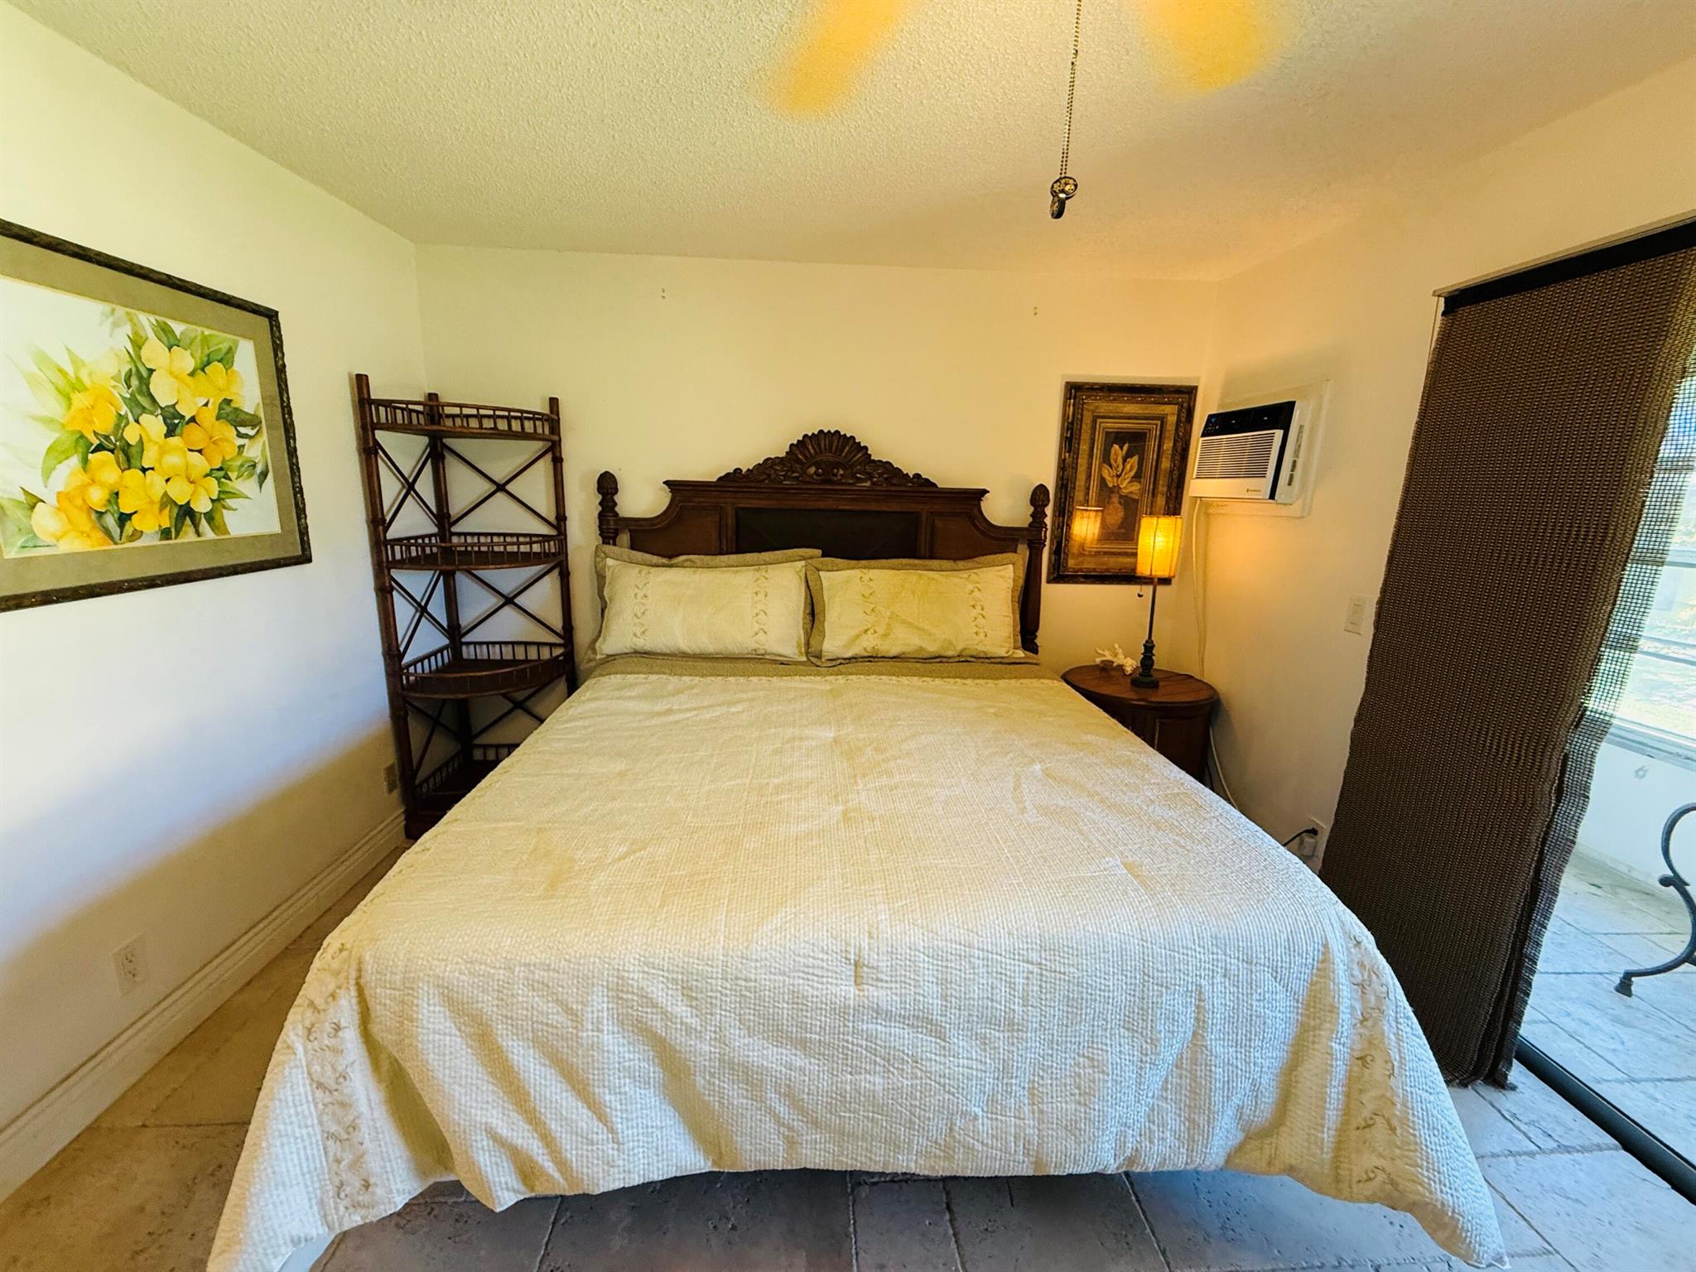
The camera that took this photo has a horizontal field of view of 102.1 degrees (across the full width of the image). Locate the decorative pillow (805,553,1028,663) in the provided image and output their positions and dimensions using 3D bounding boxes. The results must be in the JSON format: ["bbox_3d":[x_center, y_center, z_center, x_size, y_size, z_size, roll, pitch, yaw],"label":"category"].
[{"bbox_3d":[0.313,-0.124,3.048,0.980,0.480,0.190,0,-8,-4],"label":"decorative pillow"}]

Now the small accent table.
[{"bbox_3d":[1.293,0.525,3.111,0.610,0.650,0.600,0,12,-4],"label":"small accent table"}]

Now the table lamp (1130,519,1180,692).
[{"bbox_3d":[1.321,-0.160,2.963,0.160,0.745,0.160,0,12,-4],"label":"table lamp"}]

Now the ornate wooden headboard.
[{"bbox_3d":[-0.099,-0.072,3.202,2.040,1.700,0.100,0,12,-4],"label":"ornate wooden headboard"}]

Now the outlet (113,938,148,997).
[{"bbox_3d":[-1.714,0.786,1.650,0.010,0.116,0.073,0,12,-4],"label":"outlet"}]

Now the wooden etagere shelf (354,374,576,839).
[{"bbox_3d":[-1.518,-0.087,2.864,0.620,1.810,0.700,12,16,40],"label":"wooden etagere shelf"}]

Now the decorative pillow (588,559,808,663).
[{"bbox_3d":[-0.620,-0.126,2.949,0.920,0.470,0.190,0,-8,-4],"label":"decorative pillow"}]

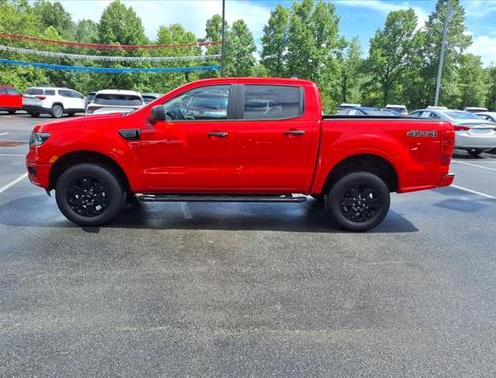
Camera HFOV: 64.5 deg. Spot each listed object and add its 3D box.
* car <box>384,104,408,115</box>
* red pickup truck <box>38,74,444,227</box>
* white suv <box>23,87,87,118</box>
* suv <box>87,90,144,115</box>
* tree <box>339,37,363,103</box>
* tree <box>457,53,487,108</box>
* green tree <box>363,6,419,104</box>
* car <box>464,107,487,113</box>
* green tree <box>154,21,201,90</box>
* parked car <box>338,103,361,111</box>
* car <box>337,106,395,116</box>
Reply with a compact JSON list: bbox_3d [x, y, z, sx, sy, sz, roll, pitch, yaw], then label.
[{"bbox_3d":[9.867,-4.928,27.292,1.880,1.700,4.700,5,13,12],"label":"car"},{"bbox_3d":[-0.114,-0.578,5.448,5.354,1.810,1.980,1,13,-4],"label":"red pickup truck"},{"bbox_3d":[-11.646,-5.458,24.913,1.930,1.730,4.950,7,14,19],"label":"white suv"},{"bbox_3d":[-4.499,-2.667,14.100,1.860,1.670,4.680,-1,13,-15],"label":"suv"},{"bbox_3d":[12.444,-13.701,48.047,2.830,9.280,2.830,2,13,0],"label":"tree"},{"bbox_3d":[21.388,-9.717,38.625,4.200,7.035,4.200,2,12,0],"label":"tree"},{"bbox_3d":[16.845,-14.793,46.731,6.410,12.330,6.410,2,13,0],"label":"green tree"},{"bbox_3d":[14.349,-4.608,26.298,1.880,1.700,4.700,5,13,12],"label":"car"},{"bbox_3d":[-8.256,-14.292,46.045,5.200,9.750,5.200,2,13,0],"label":"green tree"},{"bbox_3d":[6.545,-4.809,26.353,1.880,1.700,4.700,4,13,8],"label":"parked car"},{"bbox_3d":[4.247,-2.396,14.905,1.830,1.450,4.800,-1,13,-16],"label":"car"}]

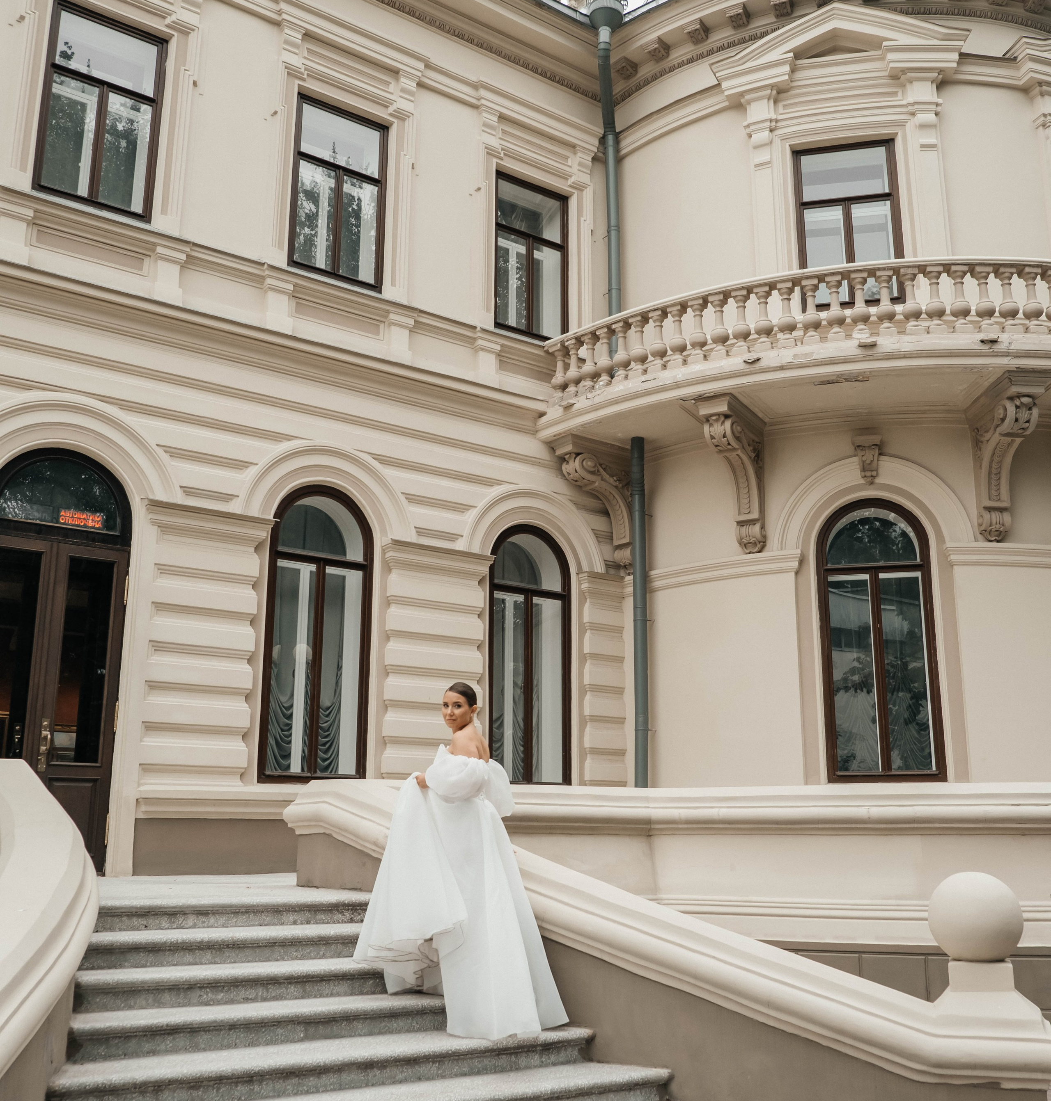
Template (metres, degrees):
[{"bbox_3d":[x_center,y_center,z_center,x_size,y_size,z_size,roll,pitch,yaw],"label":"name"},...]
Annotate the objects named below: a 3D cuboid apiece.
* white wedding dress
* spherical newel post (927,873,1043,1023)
[{"bbox_3d":[-0.324,1.733,6.195,0.850,1.400,0.950,12,-18,-41],"label":"white wedding dress"},{"bbox_3d":[2.077,1.801,5.393,0.460,0.645,0.460,-3,-14,13],"label":"spherical newel post"}]

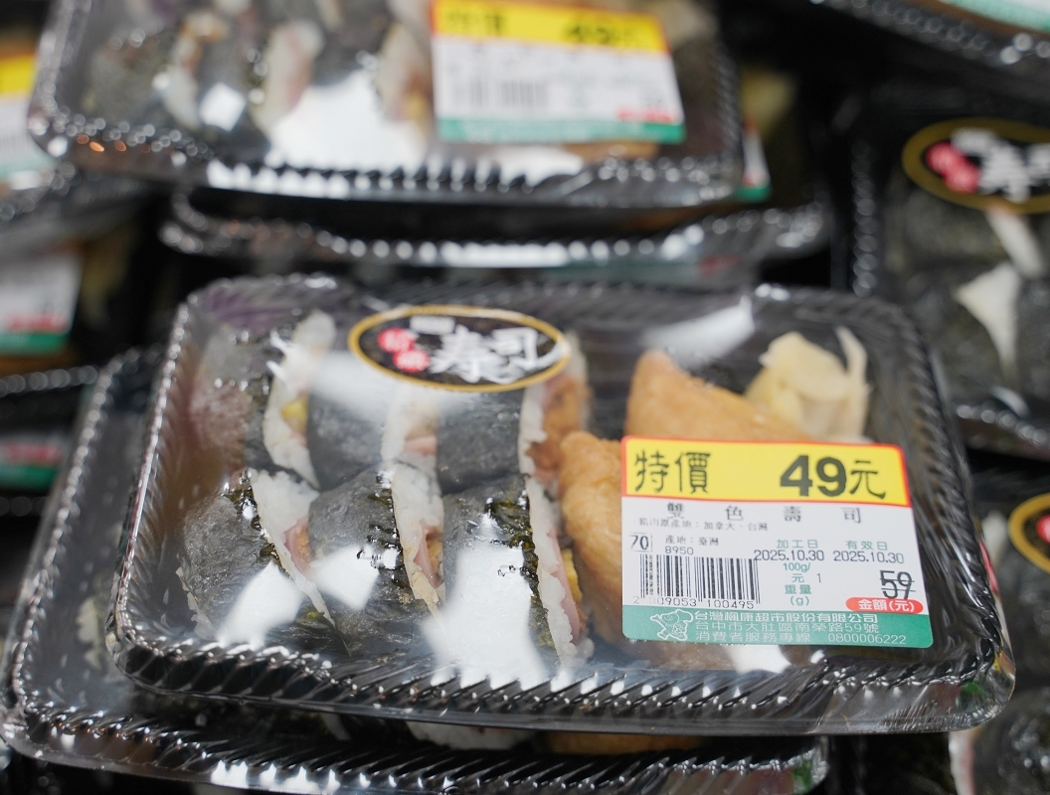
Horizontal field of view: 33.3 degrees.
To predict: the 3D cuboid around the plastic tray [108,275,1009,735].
[{"bbox_3d":[0.008,0.027,0.383,0.180,0.039,0.122,1,47,0],"label":"plastic tray"}]

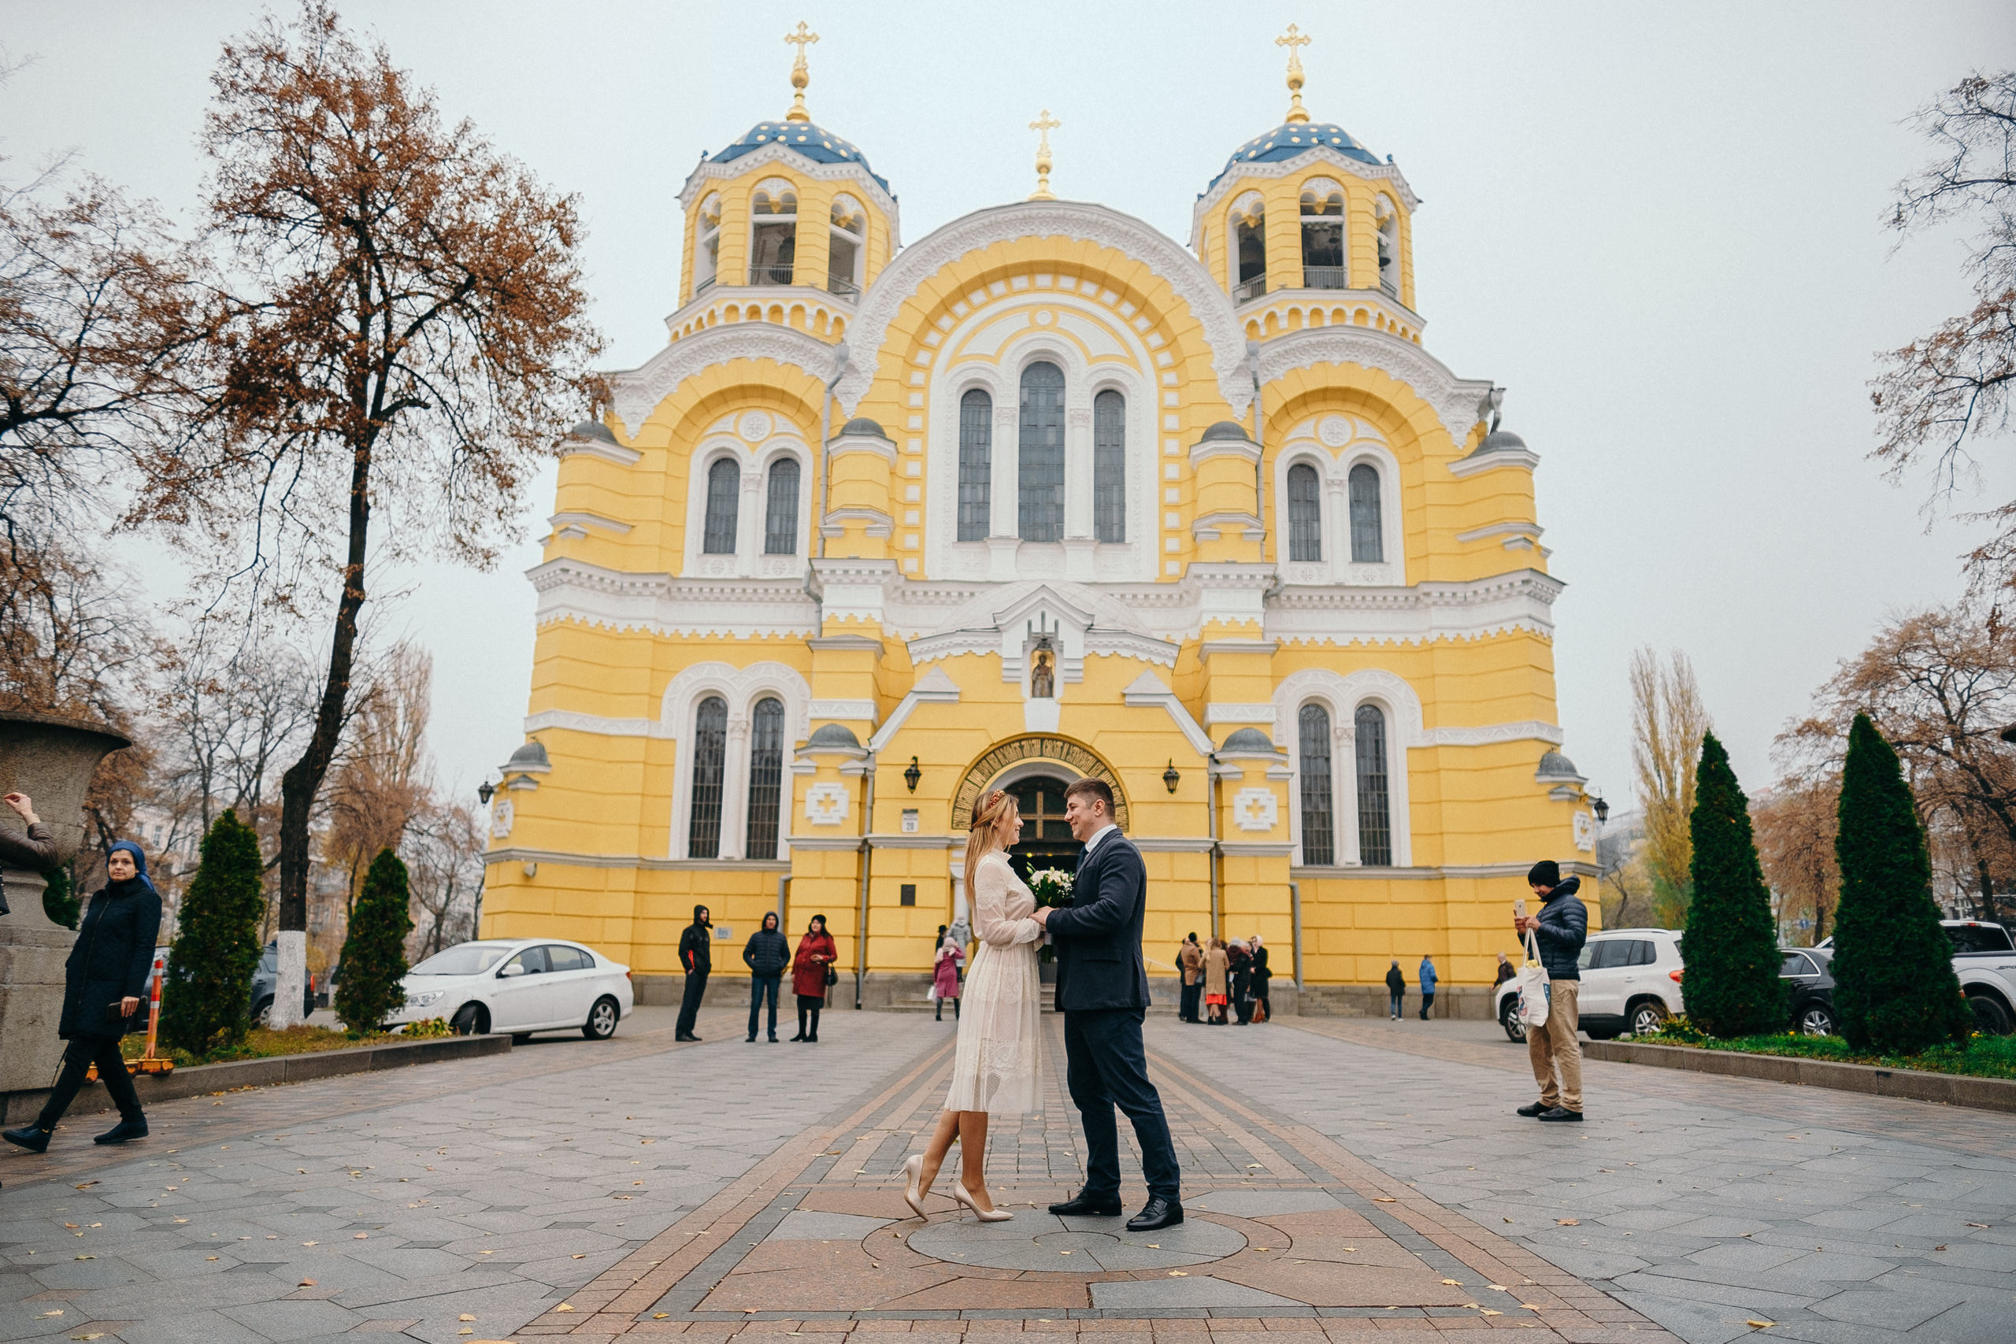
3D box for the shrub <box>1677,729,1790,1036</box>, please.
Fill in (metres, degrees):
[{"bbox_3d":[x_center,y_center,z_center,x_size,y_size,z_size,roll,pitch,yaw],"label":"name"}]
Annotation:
[{"bbox_3d":[9.045,2.682,17.056,1.250,3.800,1.250,1,-12,2],"label":"shrub"}]

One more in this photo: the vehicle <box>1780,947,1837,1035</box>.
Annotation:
[{"bbox_3d":[12.217,5.291,21.938,1.830,1.520,4.600,9,-15,-33],"label":"vehicle"}]

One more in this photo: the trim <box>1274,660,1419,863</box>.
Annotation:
[{"bbox_3d":[8.672,2.446,34.697,3.708,5.218,0.400,1,-13,1],"label":"trim"}]

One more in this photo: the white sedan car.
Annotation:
[{"bbox_3d":[-7.172,4.459,18.949,1.780,1.460,4.550,-4,-13,22],"label":"white sedan car"}]

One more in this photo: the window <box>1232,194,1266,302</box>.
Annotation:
[{"bbox_3d":[7.637,-13.297,42.346,0.500,3.700,1.350,13,-17,-43],"label":"window"}]

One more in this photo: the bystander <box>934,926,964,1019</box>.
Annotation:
[{"bbox_3d":[-1.148,6.047,26.535,0.600,1.621,0.450,-1,-13,6],"label":"bystander"}]

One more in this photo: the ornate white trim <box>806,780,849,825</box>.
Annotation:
[{"bbox_3d":[-4.180,3.055,31.090,1.000,1.000,0.160,1,-12,1],"label":"ornate white trim"}]

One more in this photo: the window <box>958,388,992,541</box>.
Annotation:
[{"bbox_3d":[-0.872,-5.600,36.545,0.939,4.385,0.300,1,-13,1],"label":"window"}]

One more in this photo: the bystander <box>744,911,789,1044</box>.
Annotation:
[{"bbox_3d":[-3.338,4.233,18.752,0.620,1.740,0.360,2,-13,-7],"label":"bystander"}]

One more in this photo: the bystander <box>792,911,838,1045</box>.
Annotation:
[{"bbox_3d":[-2.574,4.143,18.195,0.600,1.670,0.480,-7,-15,31],"label":"bystander"}]

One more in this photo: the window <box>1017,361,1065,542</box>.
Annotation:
[{"bbox_3d":[0.921,-5.972,36.606,1.281,5.197,0.300,1,-13,1],"label":"window"}]

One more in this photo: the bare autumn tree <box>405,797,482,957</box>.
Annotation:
[{"bbox_3d":[-22.194,8.538,51.754,3.500,7.340,3.500,1,-12,1],"label":"bare autumn tree"}]

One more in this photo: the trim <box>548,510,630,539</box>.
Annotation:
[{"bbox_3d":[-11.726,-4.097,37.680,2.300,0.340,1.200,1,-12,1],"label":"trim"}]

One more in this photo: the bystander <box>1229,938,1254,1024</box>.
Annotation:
[{"bbox_3d":[4.554,6.083,26.460,0.450,1.662,0.500,-7,-15,30],"label":"bystander"}]

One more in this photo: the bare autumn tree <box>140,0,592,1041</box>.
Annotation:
[{"bbox_3d":[-7.903,-2.447,16.516,5.663,13.215,5.463,1,-13,1],"label":"bare autumn tree"}]

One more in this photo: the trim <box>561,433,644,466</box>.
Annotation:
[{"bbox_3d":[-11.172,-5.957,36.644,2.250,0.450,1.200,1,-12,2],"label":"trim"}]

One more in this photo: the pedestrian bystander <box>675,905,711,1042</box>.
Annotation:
[{"bbox_3d":[-4.158,4.003,17.948,0.400,1.790,0.500,-4,-13,22],"label":"pedestrian bystander"}]

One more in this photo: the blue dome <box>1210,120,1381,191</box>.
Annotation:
[{"bbox_3d":[9.146,-15.765,42.229,6.000,3.400,6.000,1,-12,2],"label":"blue dome"}]

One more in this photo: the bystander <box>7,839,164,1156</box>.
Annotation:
[{"bbox_3d":[-4.978,1.730,7.302,0.500,1.620,0.780,-3,-13,15],"label":"bystander"}]

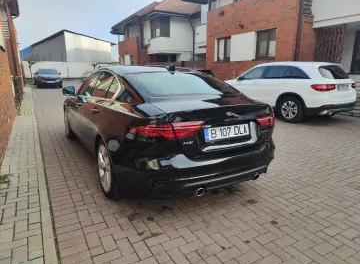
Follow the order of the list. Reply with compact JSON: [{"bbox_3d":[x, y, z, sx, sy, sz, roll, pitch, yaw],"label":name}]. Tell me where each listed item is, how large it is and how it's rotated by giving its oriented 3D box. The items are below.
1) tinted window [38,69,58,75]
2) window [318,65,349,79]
[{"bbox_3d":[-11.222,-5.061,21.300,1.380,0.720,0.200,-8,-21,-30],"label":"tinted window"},{"bbox_3d":[4.028,-1.516,6.403,1.250,0.400,0.120,-7,-16,-29],"label":"window"}]

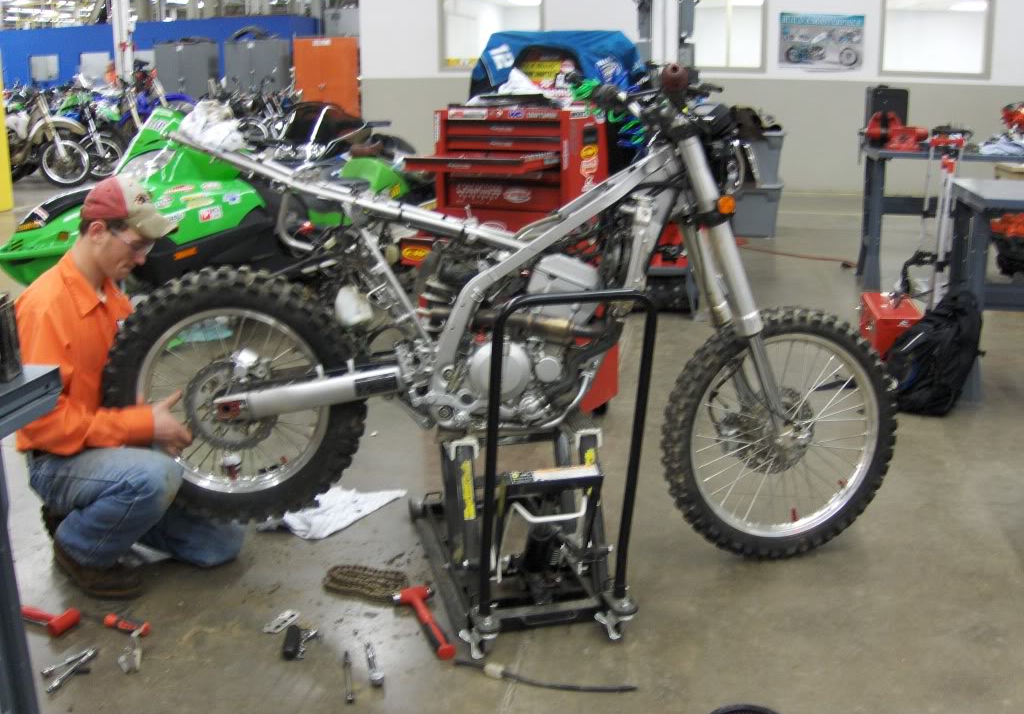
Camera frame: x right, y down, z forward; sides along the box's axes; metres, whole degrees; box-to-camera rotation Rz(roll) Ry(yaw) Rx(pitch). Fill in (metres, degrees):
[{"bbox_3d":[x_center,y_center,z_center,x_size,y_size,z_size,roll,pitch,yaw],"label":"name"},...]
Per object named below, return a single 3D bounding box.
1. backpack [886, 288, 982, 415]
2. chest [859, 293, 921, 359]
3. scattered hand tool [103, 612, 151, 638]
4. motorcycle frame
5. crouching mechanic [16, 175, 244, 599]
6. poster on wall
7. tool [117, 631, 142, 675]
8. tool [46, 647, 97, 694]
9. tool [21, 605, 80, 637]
[{"bbox_3d":[1.710,-0.042,4.213,0.260,0.470,0.310,9,15,-19],"label":"backpack"},{"bbox_3d":[1.640,-0.064,4.522,0.185,0.322,0.530,2,15,9],"label":"chest"},{"bbox_3d":[-0.918,0.637,2.465,0.124,0.034,0.036,6,16,20],"label":"scattered hand tool"},{"bbox_3d":[-0.070,-0.201,2.622,1.460,0.770,0.310,-1,15,-5],"label":"motorcycle frame"},{"bbox_3d":[-0.960,0.069,2.659,0.600,1.070,0.500,3,15,12],"label":"crouching mechanic"},{"bbox_3d":[3.268,-3.315,10.914,0.930,0.620,0.015,0,15,0],"label":"poster on wall"},{"bbox_3d":[-0.878,0.680,2.393,0.075,0.028,0.150,-4,16,-14],"label":"tool"},{"bbox_3d":[-0.985,0.690,2.298,0.074,0.018,0.166,5,16,19],"label":"tool"},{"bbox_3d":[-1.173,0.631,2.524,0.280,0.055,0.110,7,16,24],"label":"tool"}]

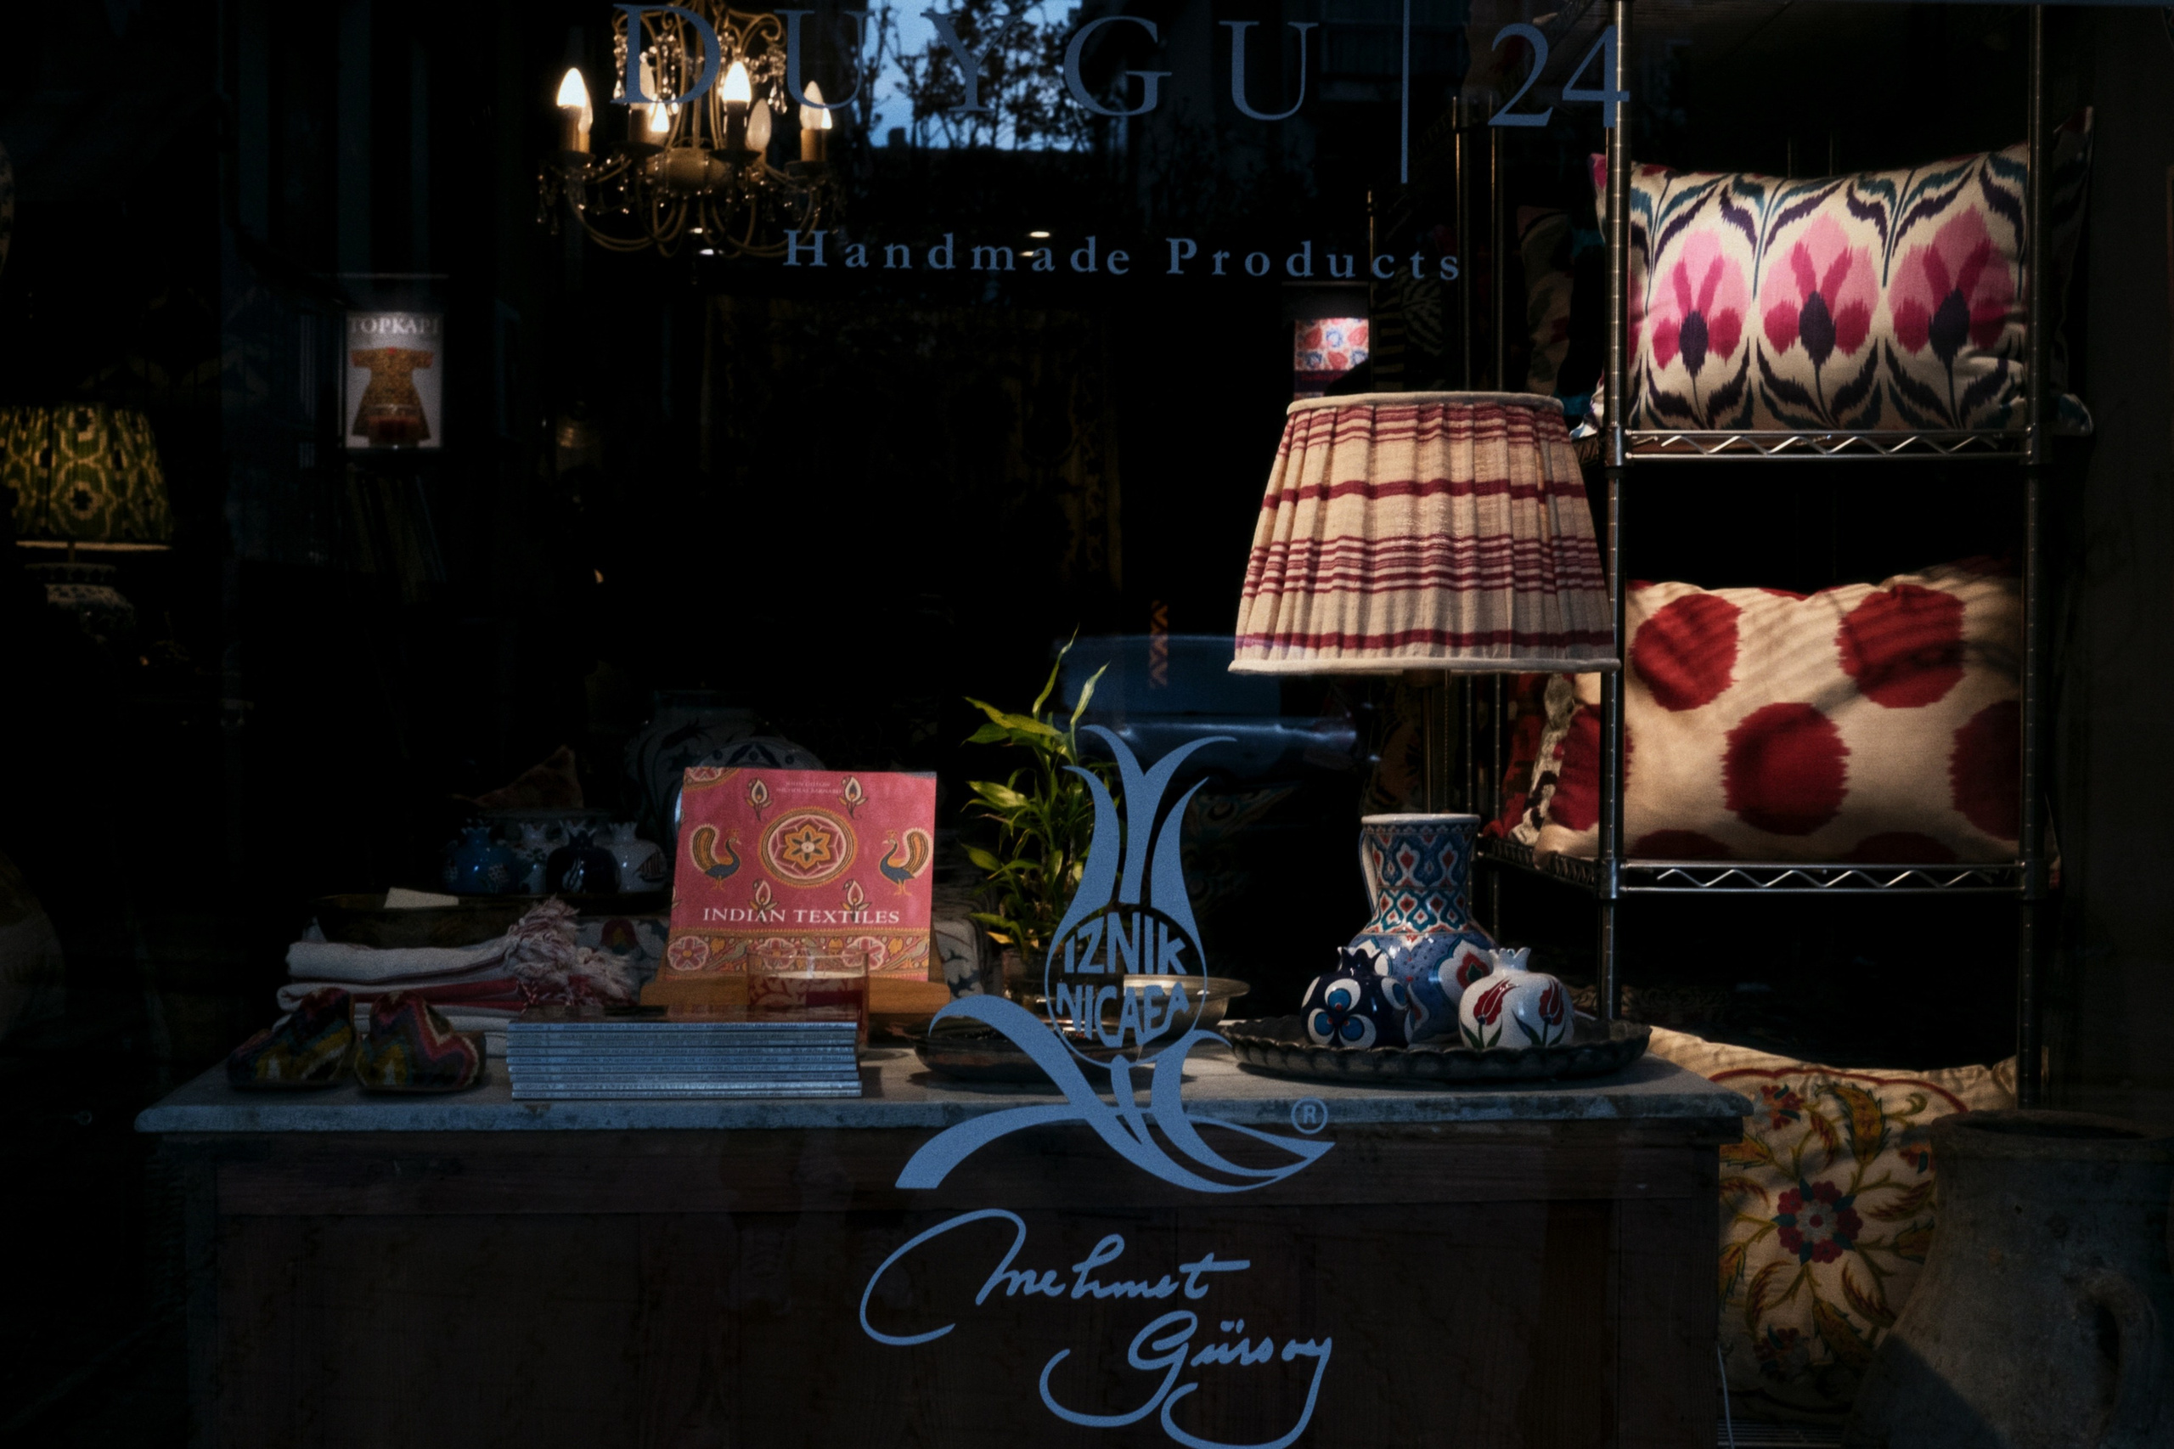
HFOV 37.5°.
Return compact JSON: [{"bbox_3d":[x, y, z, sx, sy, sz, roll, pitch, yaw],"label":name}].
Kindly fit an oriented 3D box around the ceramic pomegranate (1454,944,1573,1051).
[{"bbox_3d":[0.370,0.238,2.770,0.101,0.089,0.101,0,1,-3],"label":"ceramic pomegranate"}]

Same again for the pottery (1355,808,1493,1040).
[{"bbox_3d":[0.302,0.182,2.880,0.150,0.197,0.150,0,1,-3],"label":"pottery"}]

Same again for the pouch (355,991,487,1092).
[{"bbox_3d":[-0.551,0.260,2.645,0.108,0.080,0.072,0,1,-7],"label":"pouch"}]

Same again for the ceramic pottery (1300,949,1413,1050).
[{"bbox_3d":[0.232,0.238,2.770,0.098,0.089,0.098,0,1,-3],"label":"ceramic pottery"}]

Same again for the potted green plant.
[{"bbox_3d":[-0.038,0.082,2.790,0.145,0.335,0.140,0,1,-3],"label":"potted green plant"}]

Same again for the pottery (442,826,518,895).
[{"bbox_3d":[-0.664,0.149,3.500,0.082,0.076,0.082,0,1,-3],"label":"pottery"}]

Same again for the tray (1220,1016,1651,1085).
[{"bbox_3d":[0.305,0.278,2.800,0.376,0.032,0.330,0,1,-3],"label":"tray"}]

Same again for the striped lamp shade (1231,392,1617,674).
[{"bbox_3d":[0.313,-0.172,2.970,0.360,0.248,0.360,0,1,-3],"label":"striped lamp shade"}]

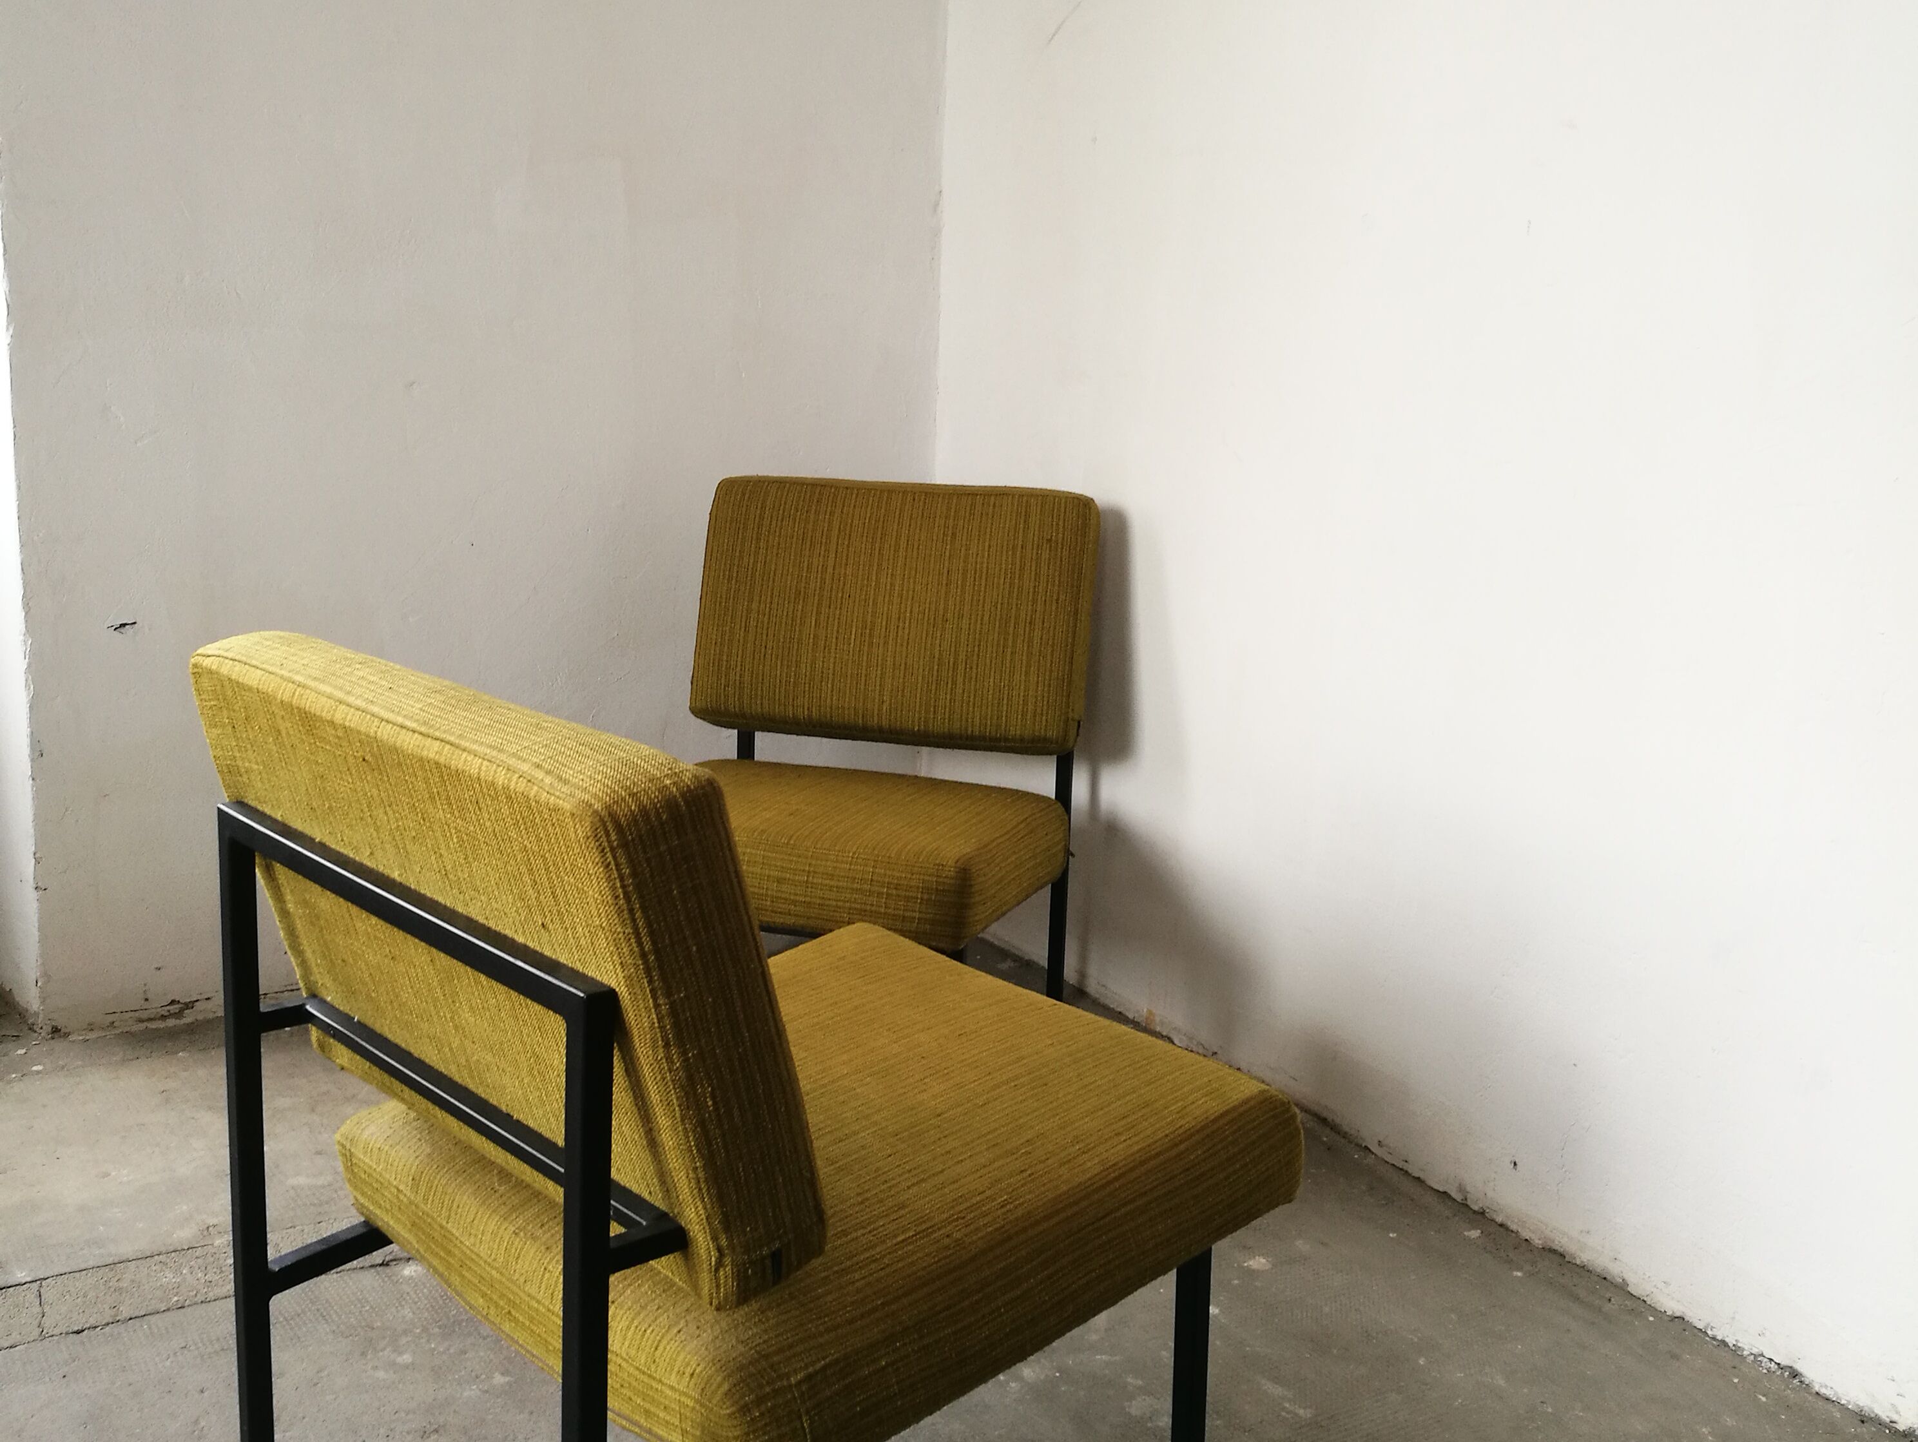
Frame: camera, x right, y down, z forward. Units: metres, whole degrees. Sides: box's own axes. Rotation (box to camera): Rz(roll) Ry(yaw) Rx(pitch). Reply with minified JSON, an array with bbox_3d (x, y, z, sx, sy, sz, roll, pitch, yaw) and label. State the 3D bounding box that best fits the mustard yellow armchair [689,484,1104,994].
[{"bbox_3d":[-0.171,0.101,2.659,0.566,0.765,0.694,6,13,14],"label":"mustard yellow armchair"}]

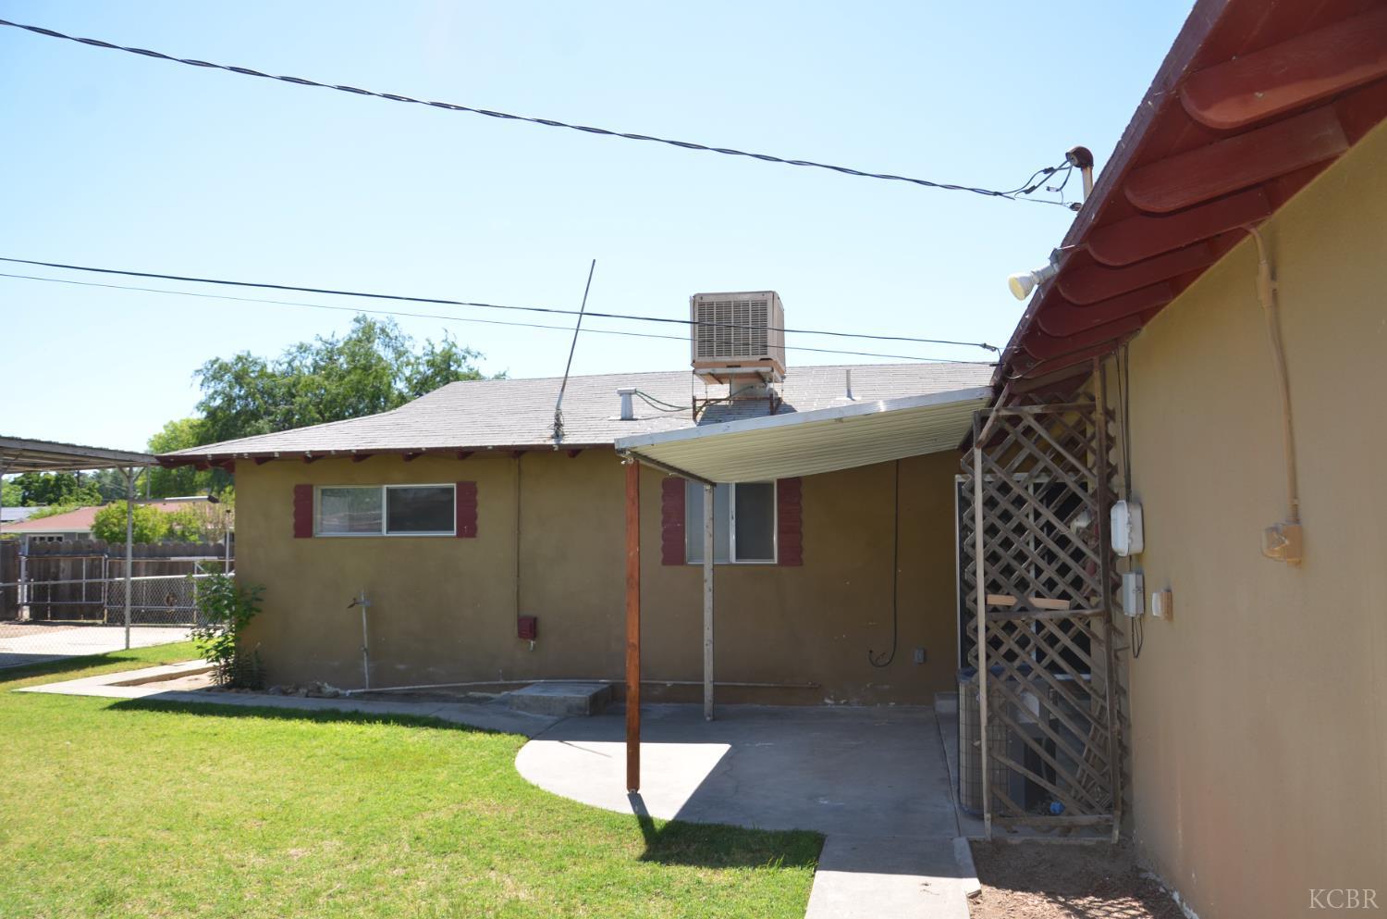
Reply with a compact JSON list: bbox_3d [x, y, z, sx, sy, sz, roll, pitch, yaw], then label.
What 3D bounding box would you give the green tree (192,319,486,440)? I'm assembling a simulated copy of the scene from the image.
[{"bbox_3d":[-9.860,0.027,28.967,8.242,8.227,7.842,-1,-5,11],"label":"green tree"}]

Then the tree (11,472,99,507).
[{"bbox_3d":[-32.485,3.438,52.710,4.289,5.681,4.289,-1,-5,11],"label":"tree"}]

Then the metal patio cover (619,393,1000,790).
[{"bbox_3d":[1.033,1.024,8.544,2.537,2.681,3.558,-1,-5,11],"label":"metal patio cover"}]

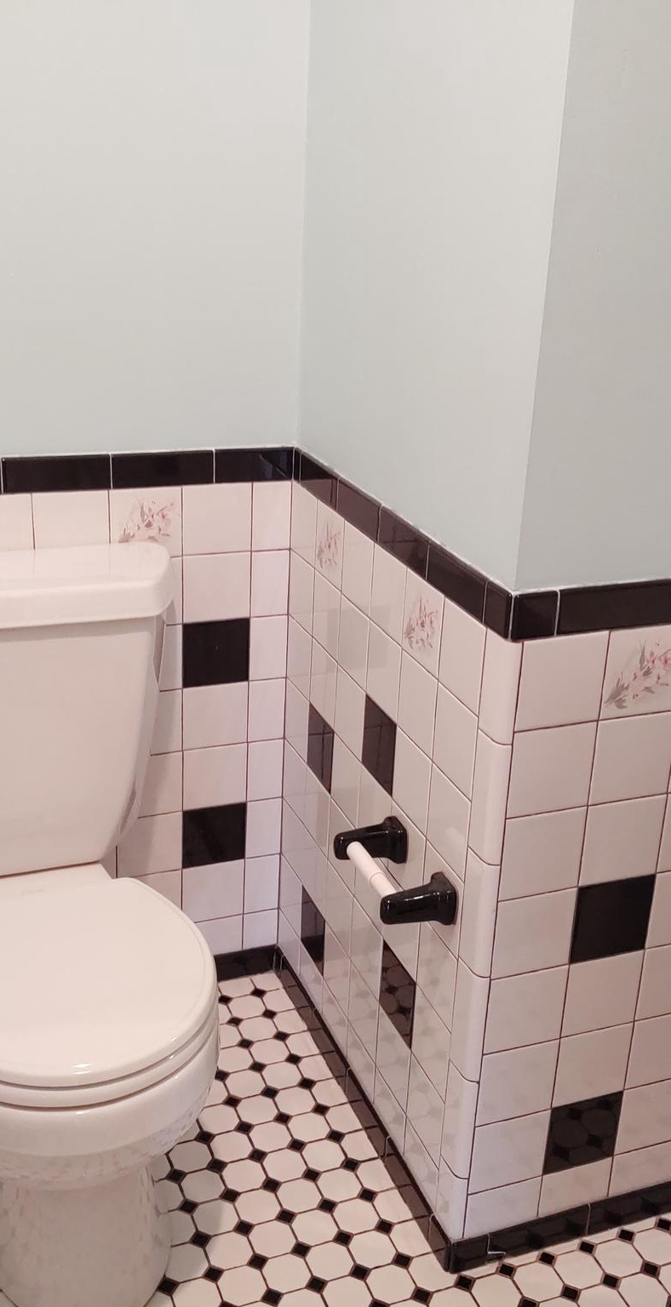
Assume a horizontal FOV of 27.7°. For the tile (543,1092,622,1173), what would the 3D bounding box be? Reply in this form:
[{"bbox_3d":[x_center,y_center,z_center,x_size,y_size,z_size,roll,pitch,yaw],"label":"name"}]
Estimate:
[{"bbox_3d":[0.325,0.628,1.793,0.108,0.108,0.009,-6,24,-21],"label":"tile"}]

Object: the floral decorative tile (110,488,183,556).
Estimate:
[{"bbox_3d":[-0.281,-0.196,2.006,0.108,0.108,0.009,-6,23,-20],"label":"floral decorative tile"}]

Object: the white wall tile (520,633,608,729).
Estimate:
[{"bbox_3d":[0.250,0.031,1.508,0.108,0.108,0.009,-6,23,-21],"label":"white wall tile"}]

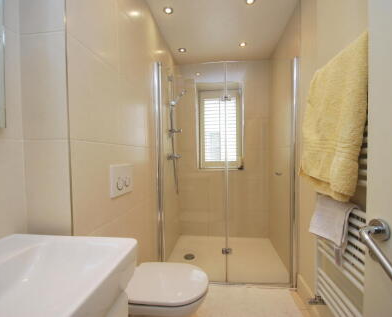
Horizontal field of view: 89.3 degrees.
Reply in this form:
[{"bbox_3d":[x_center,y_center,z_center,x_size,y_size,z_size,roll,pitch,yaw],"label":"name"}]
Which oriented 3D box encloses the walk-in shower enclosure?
[{"bbox_3d":[0.296,0.111,2.121,1.175,1.860,0.965,-1,1,7],"label":"walk-in shower enclosure"}]

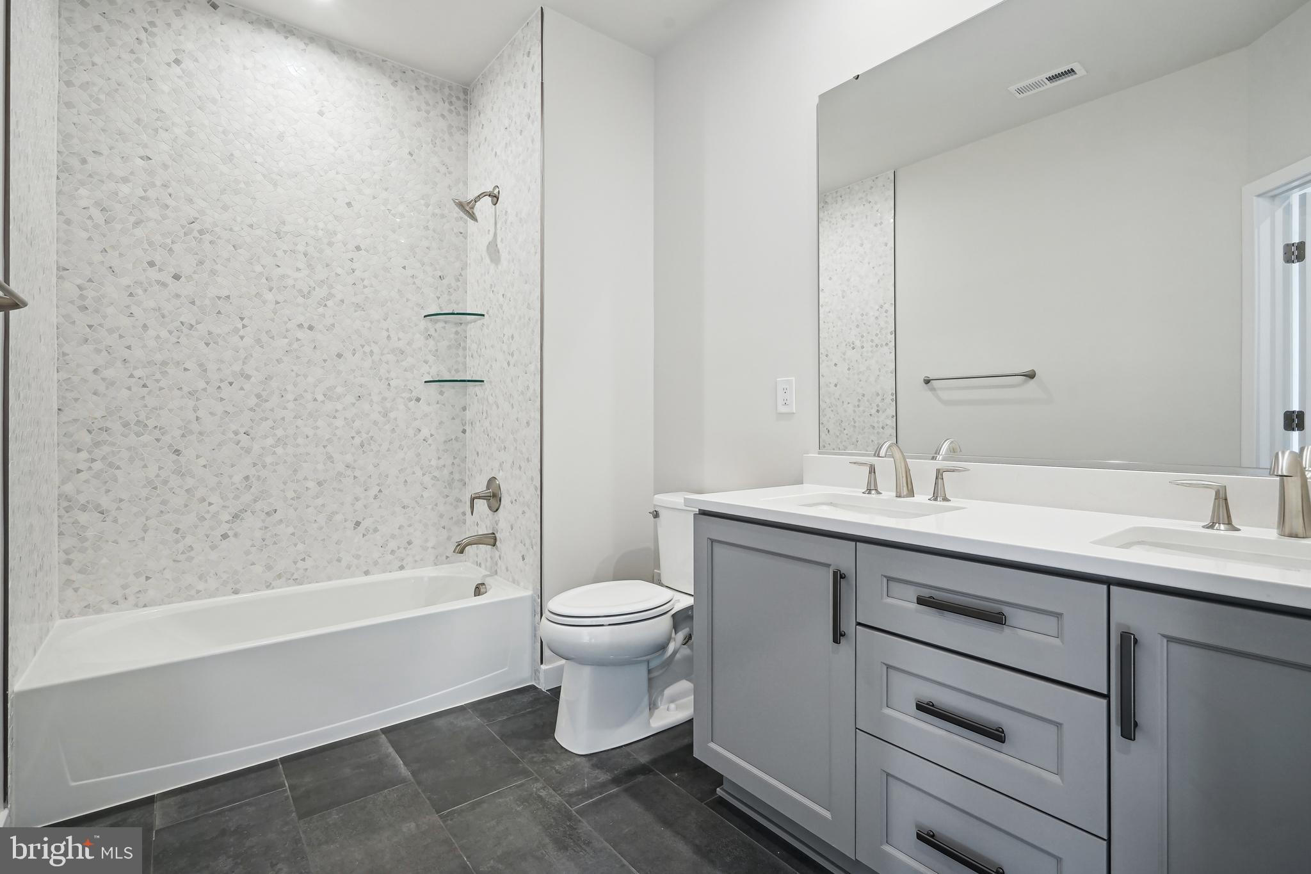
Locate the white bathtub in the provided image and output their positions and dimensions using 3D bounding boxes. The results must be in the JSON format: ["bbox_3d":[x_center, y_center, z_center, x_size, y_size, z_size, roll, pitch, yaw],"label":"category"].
[{"bbox_3d":[-1.313,0.840,2.252,1.485,0.380,0.741,0,0,-39],"label":"white bathtub"}]

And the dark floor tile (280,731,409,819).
[{"bbox_3d":[-0.979,1.050,1.832,0.304,0.010,0.389,0,1,-39],"label":"dark floor tile"}]

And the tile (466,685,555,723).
[{"bbox_3d":[-0.556,1.038,2.262,0.301,0.010,0.196,0,0,-39],"label":"tile"}]

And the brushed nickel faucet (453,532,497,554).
[{"bbox_3d":[-0.819,0.483,2.649,0.200,0.082,0.063,0,0,-39],"label":"brushed nickel faucet"}]

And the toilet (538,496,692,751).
[{"bbox_3d":[-0.062,0.637,2.135,0.781,0.796,0.448,0,0,-39],"label":"toilet"}]

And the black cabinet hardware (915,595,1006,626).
[{"bbox_3d":[0.564,0.314,1.069,0.034,0.018,0.157,0,1,-39],"label":"black cabinet hardware"}]

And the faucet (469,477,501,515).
[{"bbox_3d":[-0.812,0.278,2.732,0.118,0.175,0.174,0,1,-39],"label":"faucet"}]

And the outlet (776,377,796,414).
[{"bbox_3d":[0.465,-0.146,2.069,0.007,0.122,0.079,0,1,-39],"label":"outlet"}]

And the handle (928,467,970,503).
[{"bbox_3d":[0.787,0.127,1.560,0.056,0.090,0.104,0,1,-39],"label":"handle"}]

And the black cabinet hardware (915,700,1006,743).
[{"bbox_3d":[0.564,0.517,1.071,0.034,0.018,0.157,0,1,-39],"label":"black cabinet hardware"}]

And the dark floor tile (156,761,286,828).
[{"bbox_3d":[-1.276,1.050,1.720,0.300,0.010,0.198,0,1,-39],"label":"dark floor tile"}]

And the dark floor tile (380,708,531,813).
[{"bbox_3d":[-0.665,1.040,1.917,0.298,0.010,0.588,0,0,-39],"label":"dark floor tile"}]

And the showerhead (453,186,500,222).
[{"bbox_3d":[-0.815,-1.068,2.637,0.205,0.188,0.137,0,0,-39],"label":"showerhead"}]

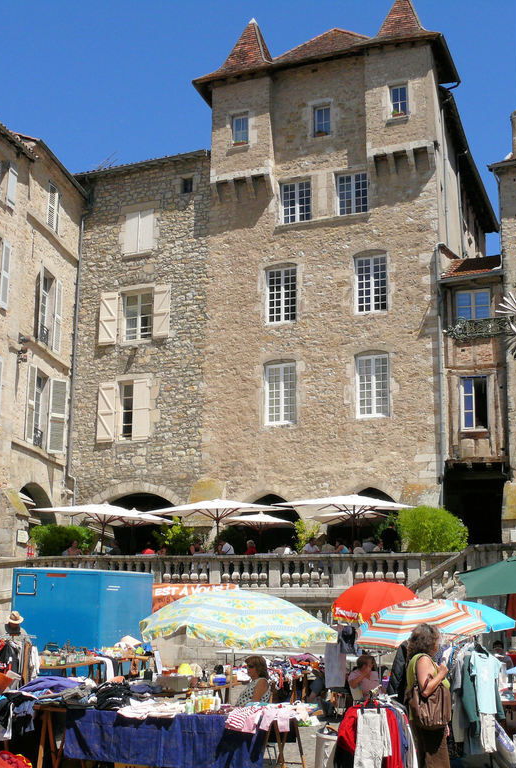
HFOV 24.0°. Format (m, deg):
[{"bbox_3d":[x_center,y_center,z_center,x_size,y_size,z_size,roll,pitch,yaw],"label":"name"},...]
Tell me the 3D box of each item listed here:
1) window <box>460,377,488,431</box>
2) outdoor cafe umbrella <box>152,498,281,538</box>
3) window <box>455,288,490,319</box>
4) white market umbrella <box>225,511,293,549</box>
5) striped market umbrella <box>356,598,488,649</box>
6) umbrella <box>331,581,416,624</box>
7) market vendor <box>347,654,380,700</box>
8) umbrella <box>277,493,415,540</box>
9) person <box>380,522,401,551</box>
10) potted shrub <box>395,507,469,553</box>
[{"bbox_3d":[6.783,0.611,38.000,0.900,1.750,0.200,-5,-14,21],"label":"window"},{"bbox_3d":[-1.215,4.610,35.500,3.600,2.600,3.500,-5,-14,21],"label":"outdoor cafe umbrella"},{"bbox_3d":[6.862,-2.543,38.800,1.160,1.060,0.180,-5,-14,21],"label":"window"},{"bbox_3d":[0.047,5.186,38.000,2.300,2.400,2.300,-5,-14,21],"label":"white market umbrella"},{"bbox_3d":[2.139,3.737,15.606,1.620,1.900,1.620,-2,-12,11],"label":"striped market umbrella"},{"bbox_3d":[2.150,4.707,22.000,1.700,2.150,1.700,-2,-14,11],"label":"umbrella"},{"bbox_3d":[1.318,3.920,14.775,0.600,1.220,0.520,-8,-15,35],"label":"market vendor"},{"bbox_3d":[2.397,4.282,31.924,2.950,2.700,2.950,-5,-13,25],"label":"umbrella"},{"bbox_3d":[3.263,4.256,29.724,0.520,1.720,0.400,4,-12,-17],"label":"person"},{"bbox_3d":[4.111,3.867,28.401,1.600,1.950,1.600,-5,-13,22],"label":"potted shrub"}]

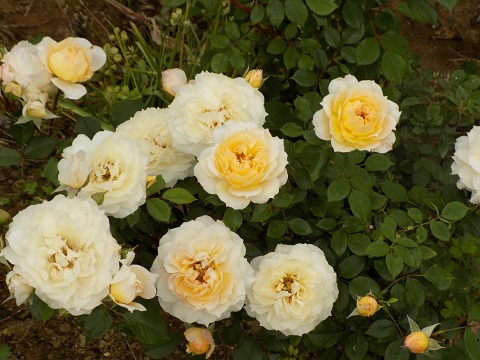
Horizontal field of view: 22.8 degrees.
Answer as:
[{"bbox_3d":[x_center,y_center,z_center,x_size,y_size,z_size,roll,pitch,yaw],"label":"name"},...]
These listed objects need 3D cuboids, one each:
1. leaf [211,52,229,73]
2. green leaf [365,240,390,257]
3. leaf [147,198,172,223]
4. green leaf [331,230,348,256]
[{"bbox_3d":[-0.022,-0.131,1.340,0.020,0.008,0.025,33,70,14],"label":"leaf"},{"bbox_3d":[0.134,0.067,1.160,0.025,0.005,0.018,-18,68,-7],"label":"green leaf"},{"bbox_3d":[-0.076,0.029,1.120,0.020,0.005,0.032,-38,72,-15],"label":"leaf"},{"bbox_3d":[0.099,0.063,1.180,0.016,0.005,0.028,-1,67,-1],"label":"green leaf"}]

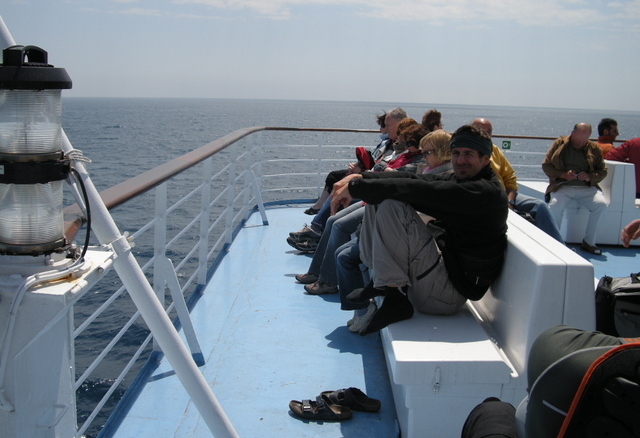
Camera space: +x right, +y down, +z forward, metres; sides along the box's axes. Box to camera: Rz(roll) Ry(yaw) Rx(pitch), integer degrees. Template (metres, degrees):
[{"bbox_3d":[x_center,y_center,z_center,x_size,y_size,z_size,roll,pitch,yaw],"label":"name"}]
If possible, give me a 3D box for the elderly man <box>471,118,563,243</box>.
[{"bbox_3d":[1.466,-0.156,5.350,0.900,1.280,0.540,2,10,3],"label":"elderly man"}]

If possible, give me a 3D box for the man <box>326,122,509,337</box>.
[{"bbox_3d":[0.447,0.012,3.232,0.820,0.910,0.540,-1,10,-10],"label":"man"}]

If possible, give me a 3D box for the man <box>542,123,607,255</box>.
[{"bbox_3d":[2.483,-0.329,6.634,0.620,1.200,0.820,3,10,11],"label":"man"}]

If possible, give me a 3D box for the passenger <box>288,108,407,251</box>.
[{"bbox_3d":[0.272,-0.337,6.138,1.100,1.310,0.520,1,10,0],"label":"passenger"}]

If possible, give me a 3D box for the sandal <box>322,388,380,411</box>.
[{"bbox_3d":[0.139,0.824,3.175,0.275,0.080,0.105,5,11,18],"label":"sandal"}]

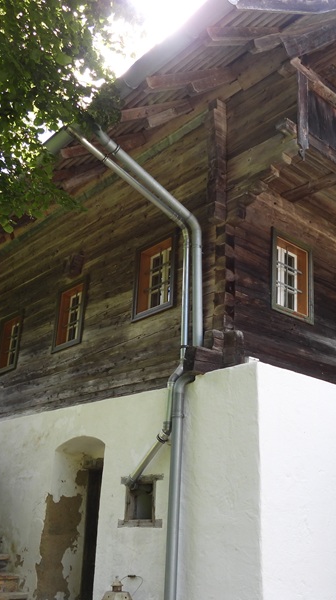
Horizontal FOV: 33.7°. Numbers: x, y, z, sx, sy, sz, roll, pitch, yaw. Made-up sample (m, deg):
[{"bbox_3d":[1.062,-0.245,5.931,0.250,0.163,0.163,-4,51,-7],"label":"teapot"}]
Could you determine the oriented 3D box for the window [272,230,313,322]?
[{"bbox_3d":[1.462,-0.263,6.629,0.797,1.001,0.150,19,-24,-38],"label":"window"}]

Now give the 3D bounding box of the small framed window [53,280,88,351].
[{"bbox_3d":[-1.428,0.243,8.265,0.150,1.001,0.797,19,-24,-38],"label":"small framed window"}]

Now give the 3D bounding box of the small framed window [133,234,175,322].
[{"bbox_3d":[-0.136,-0.281,6.887,0.150,1.001,0.797,19,-24,-38],"label":"small framed window"}]

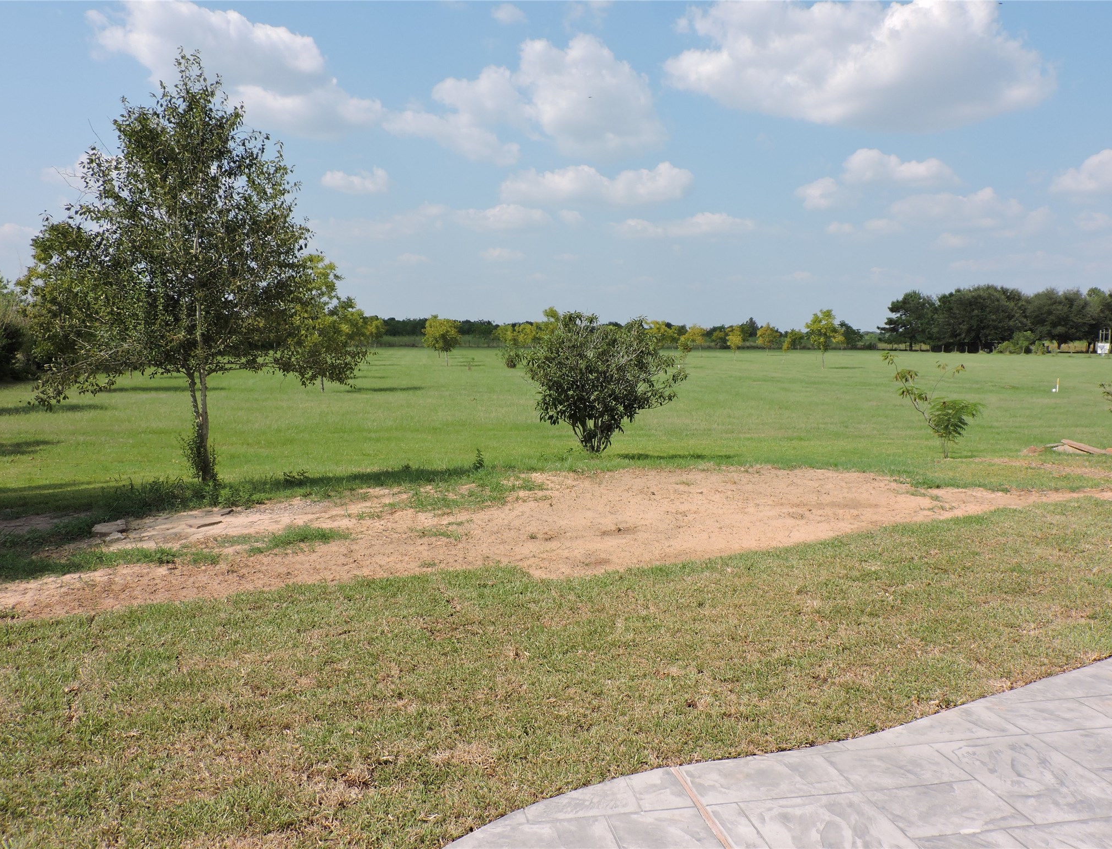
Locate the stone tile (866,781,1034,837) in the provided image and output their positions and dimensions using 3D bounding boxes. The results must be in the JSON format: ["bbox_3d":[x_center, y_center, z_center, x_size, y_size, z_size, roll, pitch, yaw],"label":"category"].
[{"bbox_3d":[1.337,1.330,3.145,0.451,0.030,0.316,-1,5,-10],"label":"stone tile"}]

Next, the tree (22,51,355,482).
[{"bbox_3d":[-4.202,-1.756,10.465,3.975,4.865,3.856,0,5,0],"label":"tree"}]

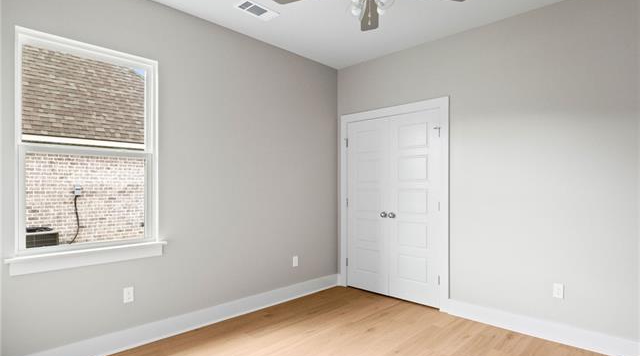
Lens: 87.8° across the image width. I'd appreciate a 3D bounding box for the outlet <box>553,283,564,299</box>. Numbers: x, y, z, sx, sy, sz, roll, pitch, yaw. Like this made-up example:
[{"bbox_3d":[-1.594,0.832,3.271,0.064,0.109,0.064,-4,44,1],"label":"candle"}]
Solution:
[{"bbox_3d":[1.942,0.921,2.715,0.072,0.116,0.009,-1,-1,42],"label":"outlet"}]

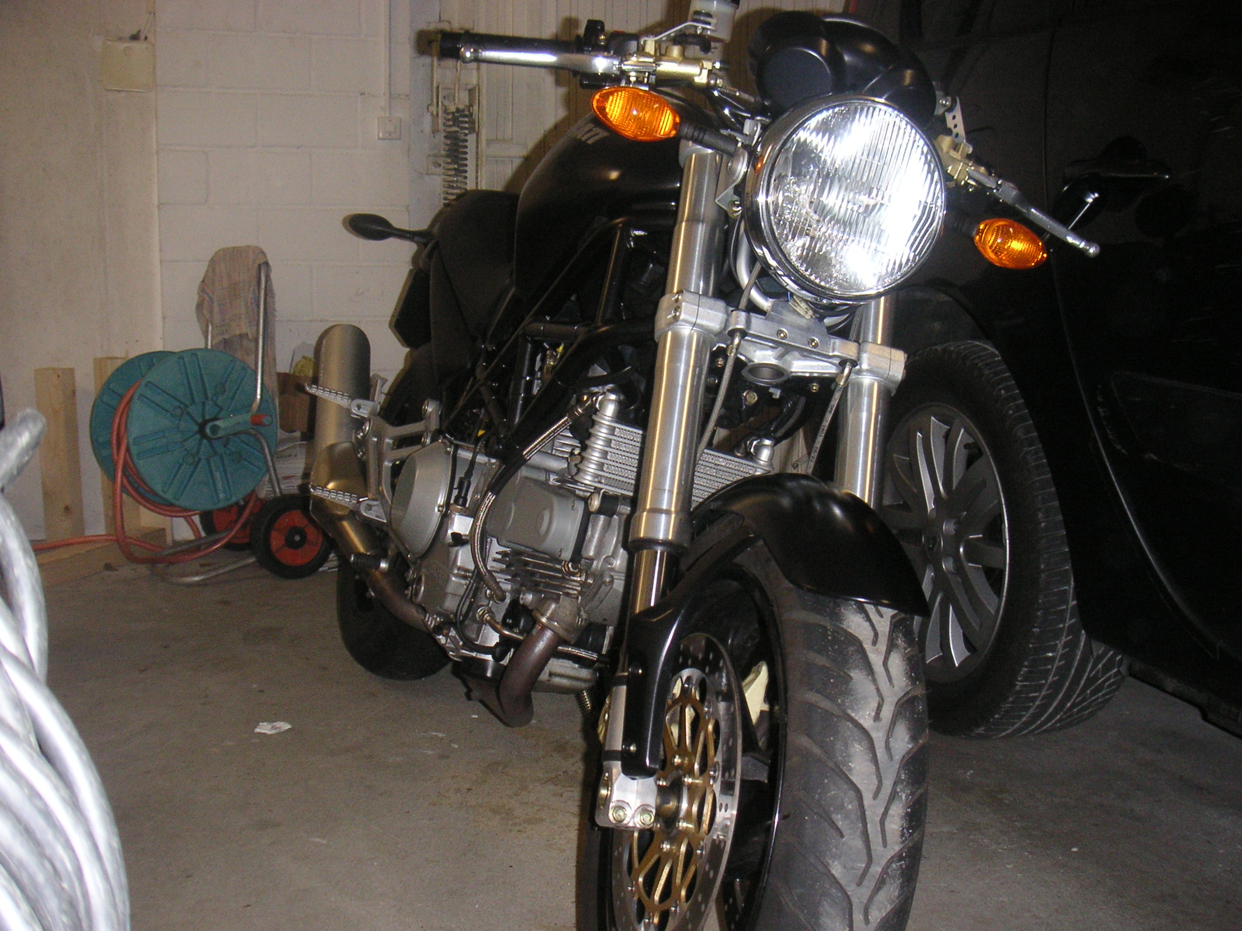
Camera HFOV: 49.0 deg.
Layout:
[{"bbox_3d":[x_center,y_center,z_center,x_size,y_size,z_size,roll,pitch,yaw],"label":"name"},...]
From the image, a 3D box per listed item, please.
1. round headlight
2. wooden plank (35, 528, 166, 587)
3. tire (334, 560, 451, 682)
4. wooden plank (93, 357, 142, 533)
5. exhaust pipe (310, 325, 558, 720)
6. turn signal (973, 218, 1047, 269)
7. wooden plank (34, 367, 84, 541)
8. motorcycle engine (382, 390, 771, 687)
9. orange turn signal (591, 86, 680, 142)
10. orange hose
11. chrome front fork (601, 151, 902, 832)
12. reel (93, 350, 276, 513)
[{"bbox_3d":[0.207,-0.261,1.358,0.192,0.192,0.140,14,4,-15],"label":"round headlight"},{"bbox_3d":[-1.339,0.222,3.412,0.100,0.060,0.430,4,10,21],"label":"wooden plank"},{"bbox_3d":[-0.373,0.098,2.608,0.178,0.630,0.630,16,3,-21],"label":"tire"},{"bbox_3d":[-1.338,-0.038,3.651,0.092,0.497,0.040,0,9,-6],"label":"wooden plank"},{"bbox_3d":[-0.326,0.029,2.173,0.230,0.450,1.120,16,3,-21],"label":"exhaust pipe"},{"bbox_3d":[0.419,-0.239,1.465,0.092,0.052,0.052,14,4,-15],"label":"turn signal"},{"bbox_3d":[-1.494,-0.027,3.644,0.105,0.472,0.040,0,9,-6],"label":"wooden plank"},{"bbox_3d":[-0.086,0.103,1.874,0.400,0.440,0.570,16,3,-21],"label":"motorcycle engine"},{"bbox_3d":[0.015,-0.352,1.365,0.094,0.053,0.052,14,4,-15],"label":"orange turn signal"},{"bbox_3d":[-1.130,0.012,3.310,0.560,0.450,0.390,0,9,-6],"label":"orange hose"},{"bbox_3d":[0.143,0.021,1.391,0.272,0.720,0.120,14,-20,-15],"label":"chrome front fork"},{"bbox_3d":[-1.055,-0.090,3.260,0.375,0.375,0.290,-7,12,-39],"label":"reel"}]

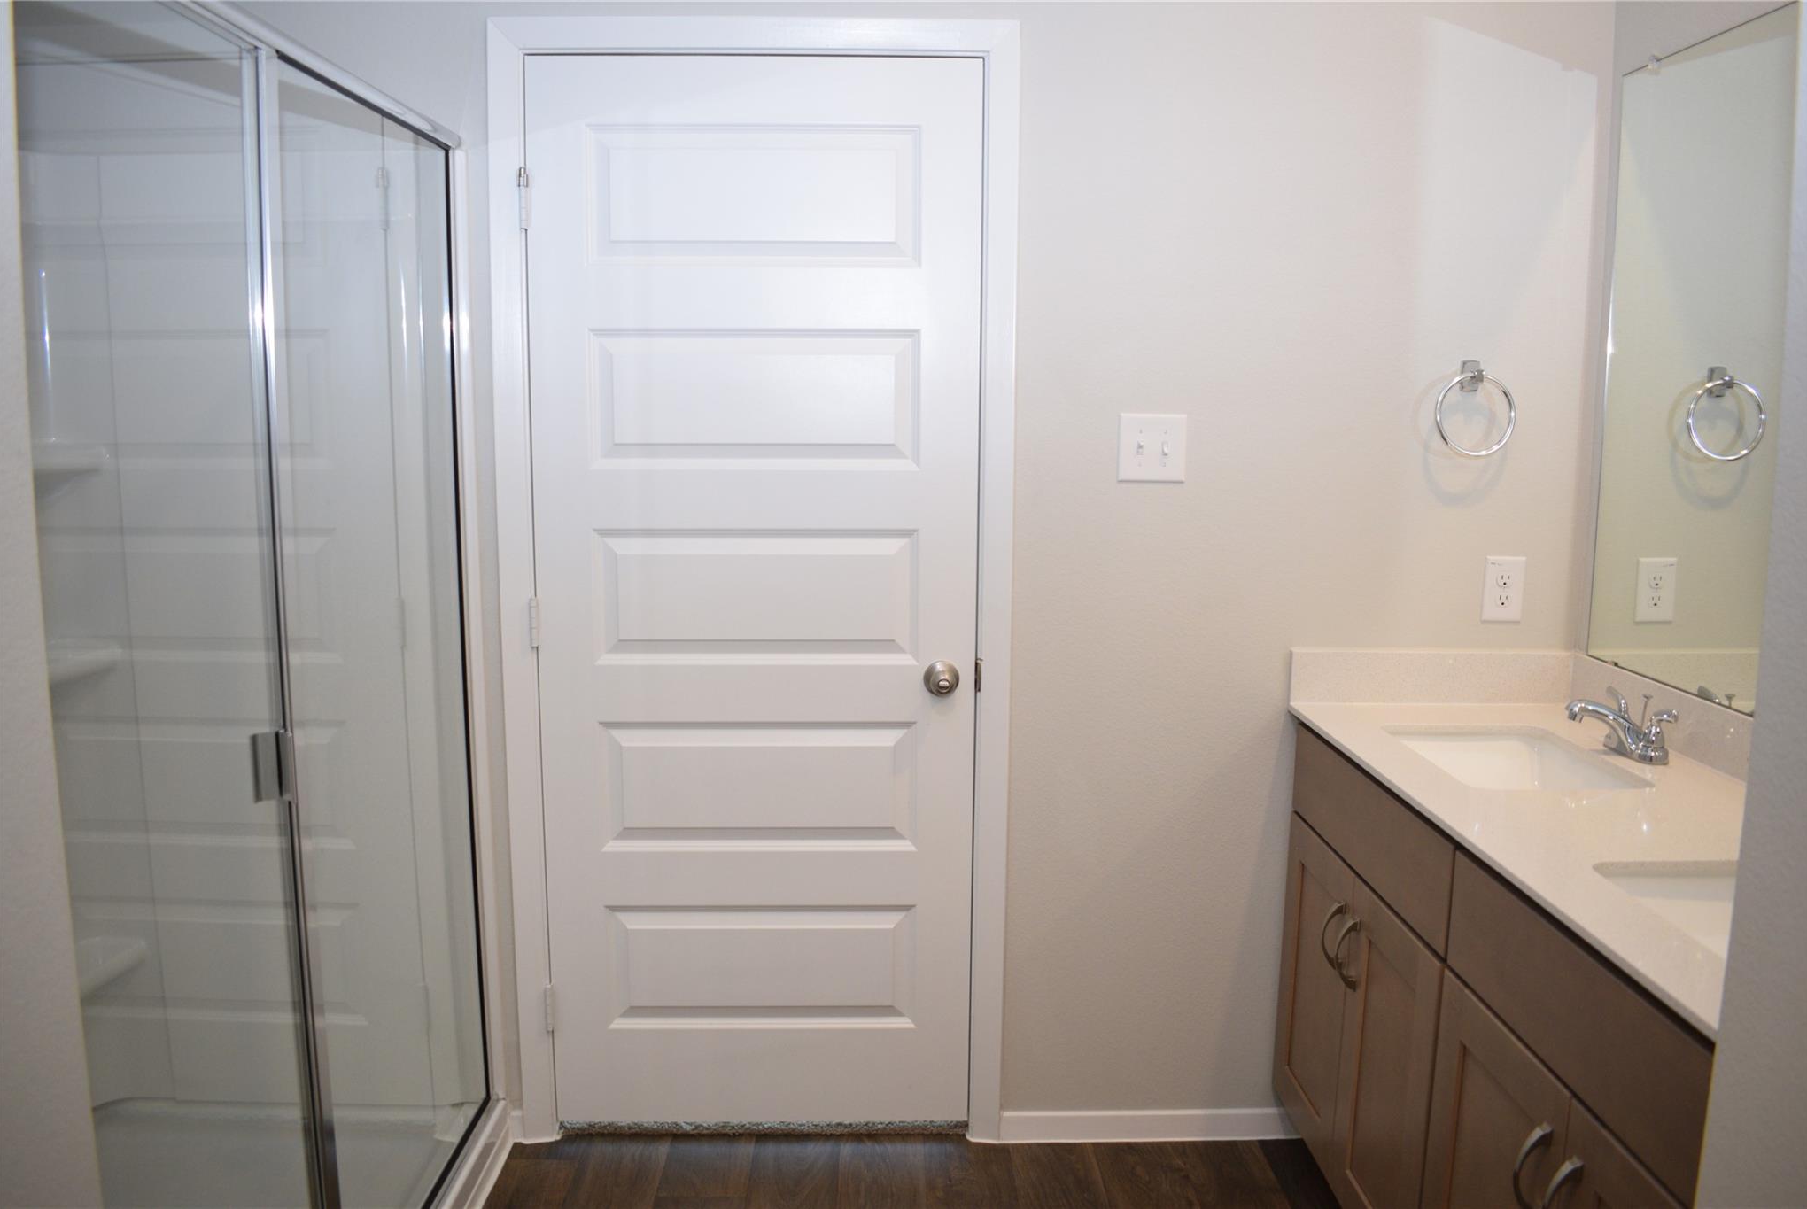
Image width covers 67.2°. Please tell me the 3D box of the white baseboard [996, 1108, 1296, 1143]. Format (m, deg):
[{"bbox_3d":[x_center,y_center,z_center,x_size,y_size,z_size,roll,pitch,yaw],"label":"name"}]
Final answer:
[{"bbox_3d":[0.485,1.035,2.701,0.600,0.067,0.015,0,8,0],"label":"white baseboard"}]

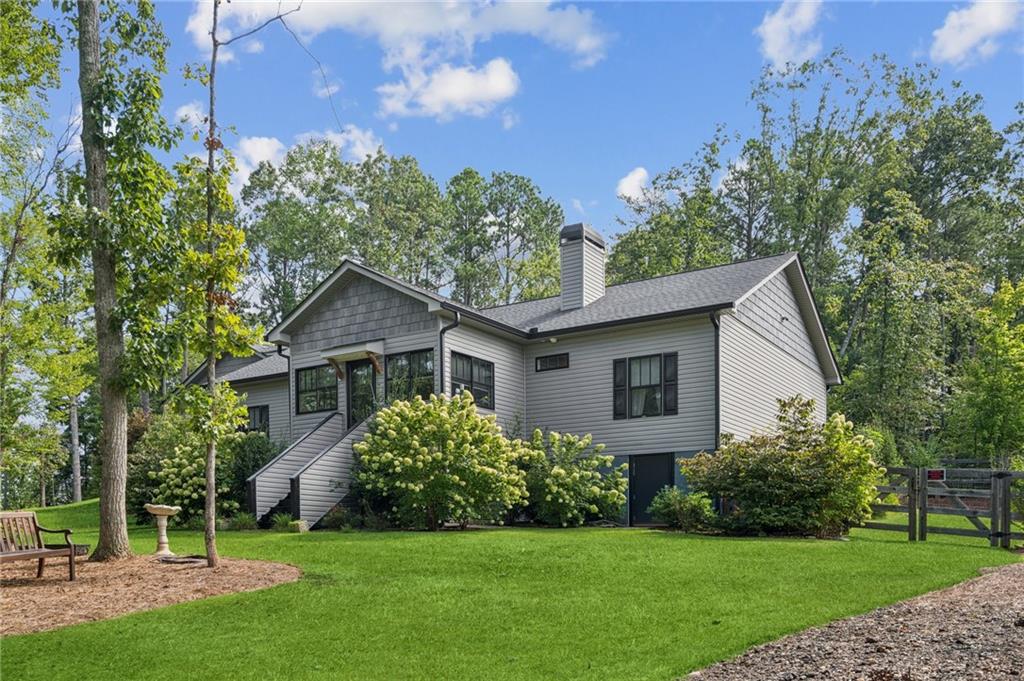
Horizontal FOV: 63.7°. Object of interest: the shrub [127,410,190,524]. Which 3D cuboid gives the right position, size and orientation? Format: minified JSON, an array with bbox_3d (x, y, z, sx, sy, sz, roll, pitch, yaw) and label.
[{"bbox_3d":[-9.510,3.436,22.300,2.200,2.900,2.200,0,-8,0],"label":"shrub"}]

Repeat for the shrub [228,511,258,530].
[{"bbox_3d":[-5.994,4.030,18.400,0.640,0.420,0.550,0,-8,0],"label":"shrub"}]

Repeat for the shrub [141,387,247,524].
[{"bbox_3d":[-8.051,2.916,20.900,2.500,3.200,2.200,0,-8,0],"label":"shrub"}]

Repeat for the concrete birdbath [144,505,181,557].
[{"bbox_3d":[-5.159,2.812,12.200,0.550,0.740,0.550,0,-8,0],"label":"concrete birdbath"}]

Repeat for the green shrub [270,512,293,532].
[{"bbox_3d":[-5.062,3.997,18.100,0.480,0.420,0.450,0,-8,0],"label":"green shrub"}]

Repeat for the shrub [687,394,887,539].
[{"bbox_3d":[5.831,2.727,17.700,4.000,2.850,3.100,0,-8,0],"label":"shrub"}]

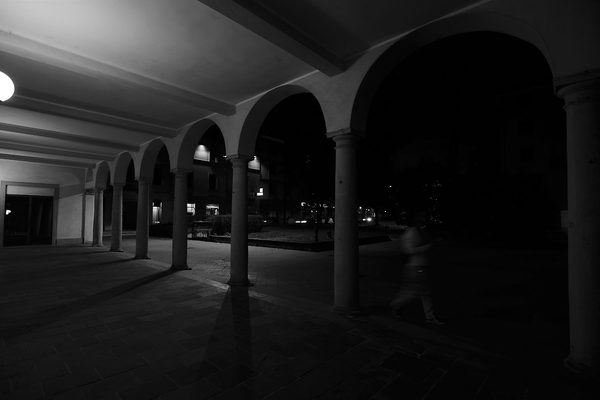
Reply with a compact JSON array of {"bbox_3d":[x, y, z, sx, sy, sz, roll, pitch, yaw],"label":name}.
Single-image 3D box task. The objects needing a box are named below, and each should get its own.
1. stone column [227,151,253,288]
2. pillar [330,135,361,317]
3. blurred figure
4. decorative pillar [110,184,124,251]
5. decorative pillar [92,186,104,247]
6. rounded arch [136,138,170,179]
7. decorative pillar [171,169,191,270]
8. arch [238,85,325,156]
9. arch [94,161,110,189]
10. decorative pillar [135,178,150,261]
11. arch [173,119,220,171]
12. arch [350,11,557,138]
[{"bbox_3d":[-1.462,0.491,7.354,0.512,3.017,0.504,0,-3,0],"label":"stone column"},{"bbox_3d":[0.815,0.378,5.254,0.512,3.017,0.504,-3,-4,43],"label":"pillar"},{"bbox_3d":[1.799,1.005,4.640,0.780,1.699,0.550,-2,-4,34],"label":"blurred figure"},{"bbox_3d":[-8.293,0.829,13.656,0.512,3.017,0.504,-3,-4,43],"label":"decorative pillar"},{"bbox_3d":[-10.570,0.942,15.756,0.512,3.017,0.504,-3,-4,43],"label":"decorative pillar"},{"bbox_3d":[-4.884,-1.479,10.612,2.577,1.266,0.492,-3,-4,43],"label":"rounded arch"},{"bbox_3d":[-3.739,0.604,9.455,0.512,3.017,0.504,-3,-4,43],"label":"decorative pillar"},{"bbox_3d":[-0.330,-1.704,6.411,2.577,1.266,0.492,-3,-4,43],"label":"arch"},{"bbox_3d":[-9.439,-1.253,14.813,2.577,1.266,0.492,-3,-4,43],"label":"arch"},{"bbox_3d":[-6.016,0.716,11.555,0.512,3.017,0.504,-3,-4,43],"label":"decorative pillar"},{"bbox_3d":[-2.607,-1.592,8.512,2.577,1.266,0.492,-3,-4,43],"label":"arch"},{"bbox_3d":[1.947,-1.817,4.311,2.577,1.266,0.492,-3,-4,43],"label":"arch"}]

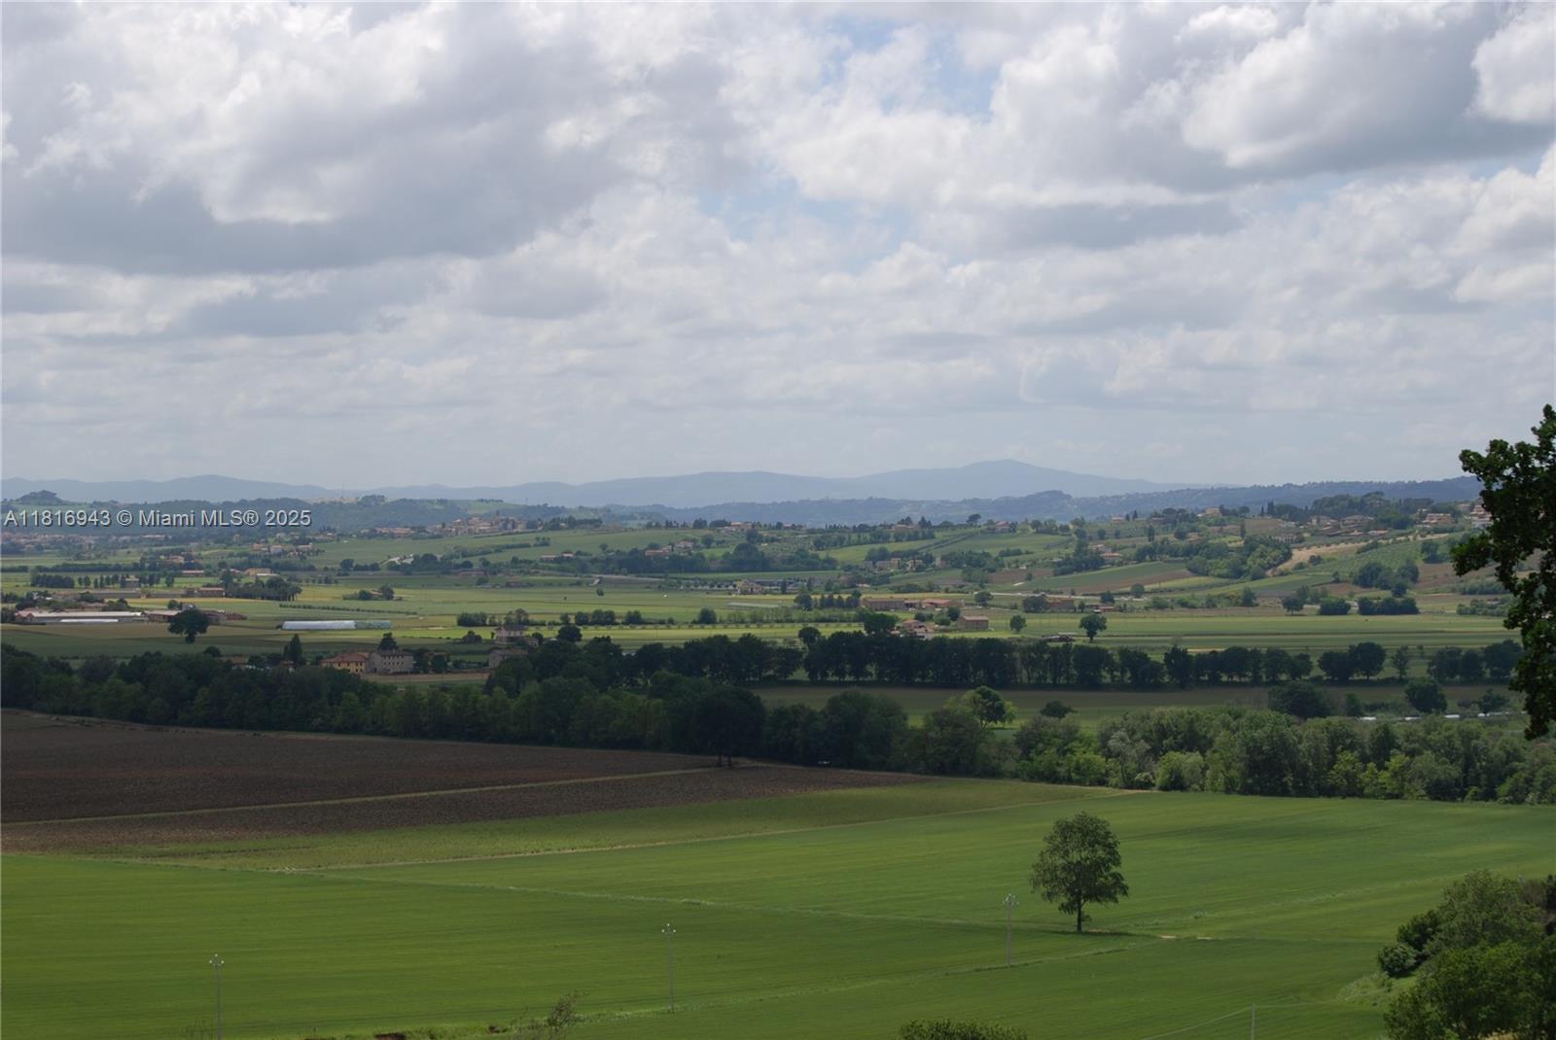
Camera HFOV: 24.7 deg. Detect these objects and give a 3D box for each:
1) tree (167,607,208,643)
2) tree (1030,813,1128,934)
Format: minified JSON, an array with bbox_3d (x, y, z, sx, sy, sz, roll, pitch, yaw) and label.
[{"bbox_3d":[-296.160,53.070,1780.000,20.440,17.390,19.820,0,0,0],"label":"tree"},{"bbox_3d":[42.490,49.690,500.000,13.790,17.220,13.380,0,0,0],"label":"tree"}]

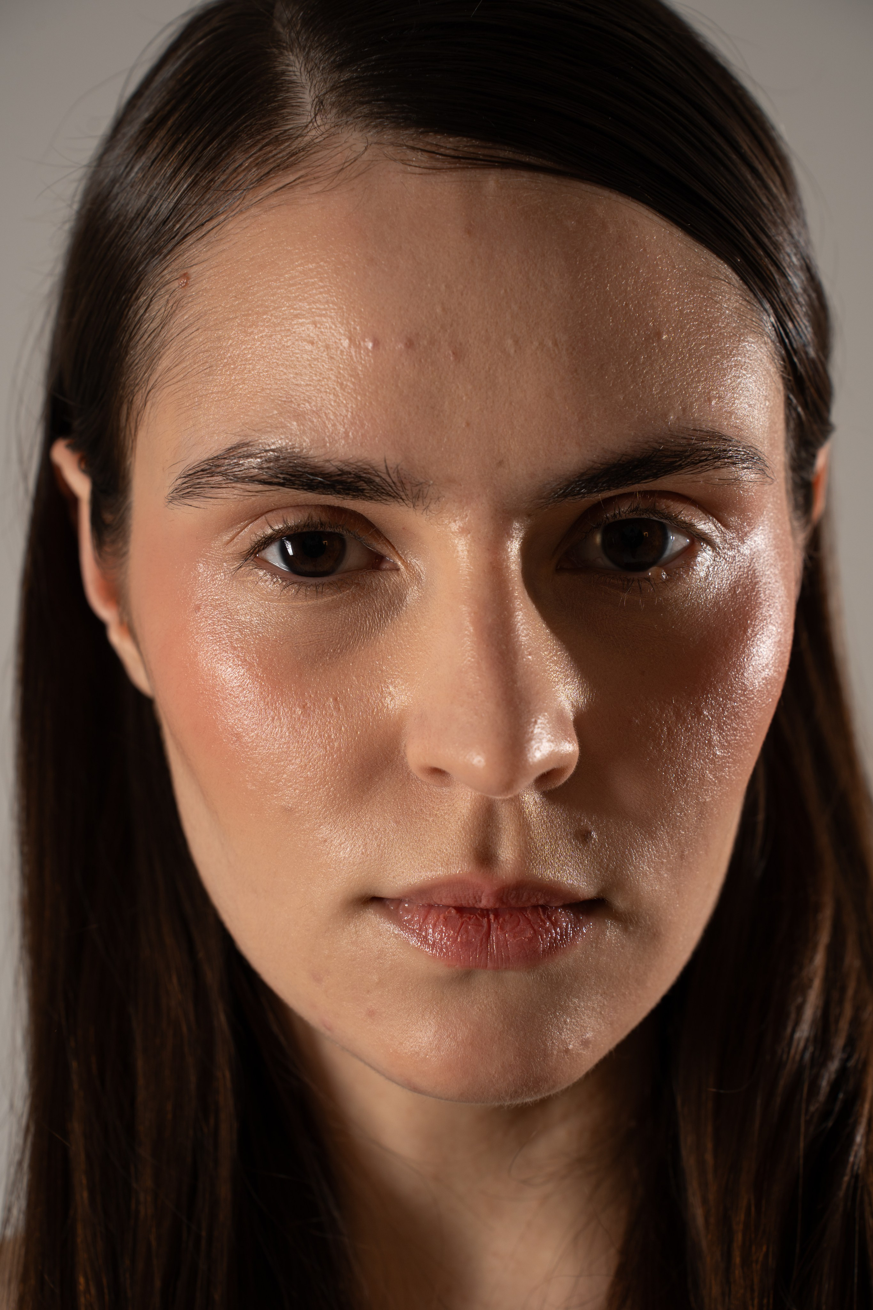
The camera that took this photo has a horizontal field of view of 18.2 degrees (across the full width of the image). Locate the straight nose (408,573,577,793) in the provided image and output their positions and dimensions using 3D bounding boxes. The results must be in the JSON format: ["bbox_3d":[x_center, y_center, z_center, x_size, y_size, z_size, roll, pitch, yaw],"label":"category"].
[{"bbox_3d":[0.010,0.005,0.503,0.032,0.041,0.026,-2,7,-5],"label":"straight nose"}]

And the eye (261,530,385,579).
[{"bbox_3d":[-0.022,-0.019,0.514,0.025,0.010,0.011,-2,7,-5],"label":"eye"}]

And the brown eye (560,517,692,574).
[{"bbox_3d":[0.036,-0.021,0.517,0.025,0.011,0.011,-2,7,-5],"label":"brown eye"}]

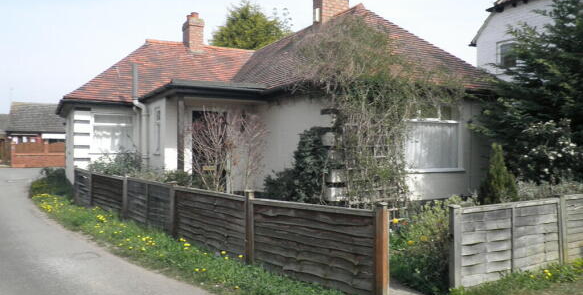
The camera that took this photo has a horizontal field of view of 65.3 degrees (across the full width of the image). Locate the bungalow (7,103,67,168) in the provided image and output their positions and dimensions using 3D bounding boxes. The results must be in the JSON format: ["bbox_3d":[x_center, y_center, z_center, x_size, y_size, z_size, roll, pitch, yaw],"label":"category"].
[{"bbox_3d":[-17.512,-0.946,36.511,8.500,4.850,8.000,0,-1,-28],"label":"bungalow"}]

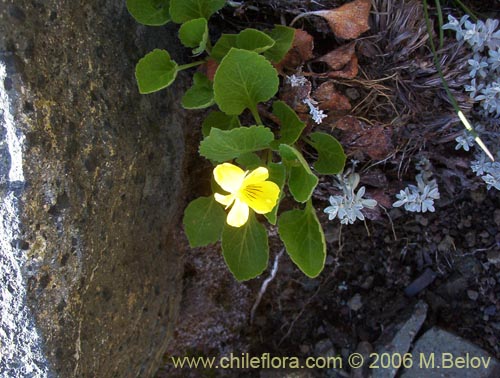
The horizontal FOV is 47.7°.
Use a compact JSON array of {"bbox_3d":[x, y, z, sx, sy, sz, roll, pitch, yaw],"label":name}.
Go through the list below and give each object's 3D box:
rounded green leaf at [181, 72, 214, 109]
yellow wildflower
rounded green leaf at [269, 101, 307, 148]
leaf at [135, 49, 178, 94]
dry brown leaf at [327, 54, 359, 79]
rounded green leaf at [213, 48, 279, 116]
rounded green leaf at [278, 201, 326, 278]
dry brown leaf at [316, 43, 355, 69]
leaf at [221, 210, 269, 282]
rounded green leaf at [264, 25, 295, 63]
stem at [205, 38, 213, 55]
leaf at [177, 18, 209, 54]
[{"bbox_3d":[-0.034,-0.065,0.375,0.030,0.012,0.025,-32,68,-22],"label":"rounded green leaf"},{"bbox_3d":[-0.002,0.003,0.295,0.035,0.017,0.033,-1,96,-15],"label":"yellow wildflower"},{"bbox_3d":[0.026,-0.043,0.375,0.027,0.012,0.031,-6,80,-22],"label":"rounded green leaf"},{"bbox_3d":[-0.060,-0.074,0.360,0.031,0.009,0.028,-35,79,-15],"label":"leaf"},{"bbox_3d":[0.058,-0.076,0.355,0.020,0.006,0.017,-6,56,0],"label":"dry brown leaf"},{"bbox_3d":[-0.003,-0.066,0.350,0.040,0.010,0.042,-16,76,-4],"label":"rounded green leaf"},{"bbox_3d":[0.029,0.028,0.312,0.025,0.009,0.044,-9,79,-8],"label":"rounded green leaf"},{"bbox_3d":[0.061,-0.095,0.405,0.032,0.015,0.022,-18,71,-10],"label":"dry brown leaf"},{"bbox_3d":[-0.003,0.036,0.370,0.031,0.010,0.047,11,96,-1],"label":"leaf"},{"bbox_3d":[0.017,-0.089,0.347,0.021,0.008,0.026,32,69,-1],"label":"rounded green leaf"},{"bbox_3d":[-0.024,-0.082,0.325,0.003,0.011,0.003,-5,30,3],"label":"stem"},{"bbox_3d":[-0.034,-0.092,0.340,0.018,0.008,0.022,11,80,11],"label":"leaf"}]

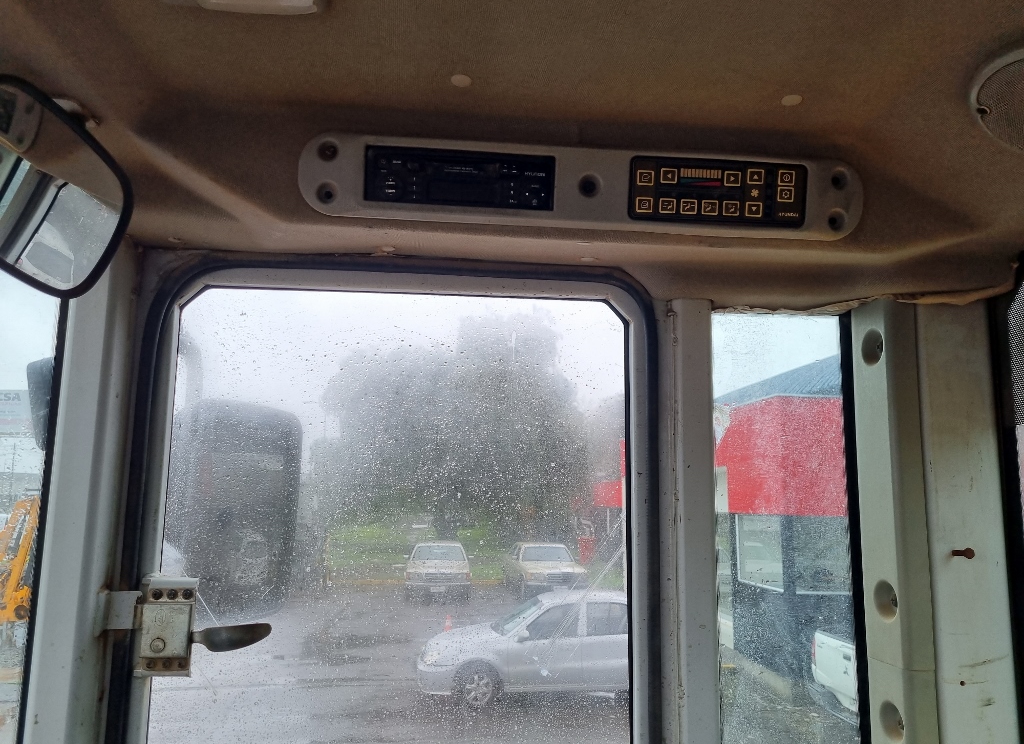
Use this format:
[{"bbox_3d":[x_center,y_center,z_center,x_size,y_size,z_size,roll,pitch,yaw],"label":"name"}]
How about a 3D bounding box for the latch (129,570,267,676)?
[{"bbox_3d":[-0.296,0.243,0.736,0.131,0.091,0.045,1,-8,-6],"label":"latch"}]

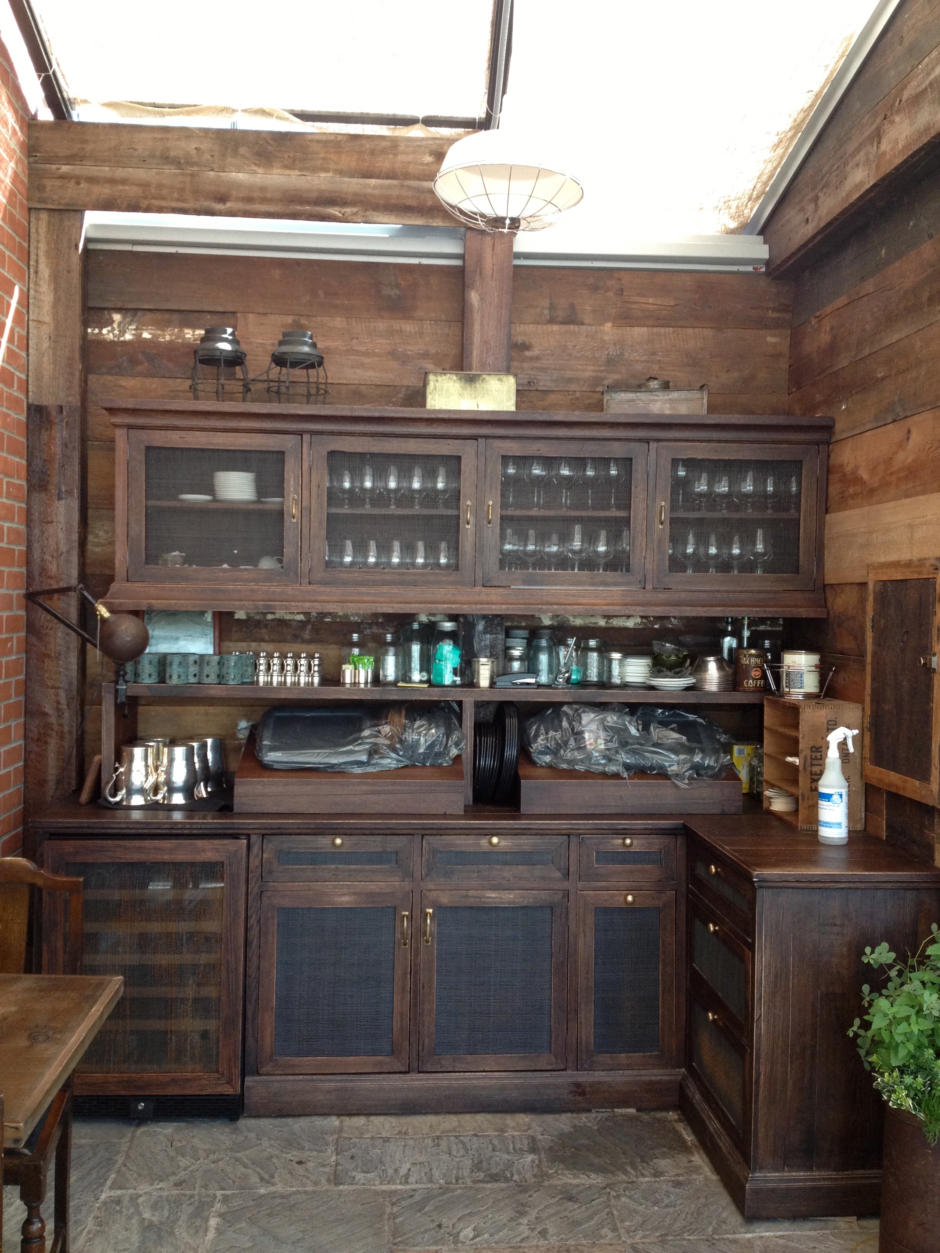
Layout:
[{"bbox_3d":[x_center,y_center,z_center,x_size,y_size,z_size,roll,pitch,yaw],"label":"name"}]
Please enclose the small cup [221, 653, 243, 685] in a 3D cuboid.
[{"bbox_3d":[-0.803,0.146,4.268,0.073,0.098,0.073,1,1,-4],"label":"small cup"}]

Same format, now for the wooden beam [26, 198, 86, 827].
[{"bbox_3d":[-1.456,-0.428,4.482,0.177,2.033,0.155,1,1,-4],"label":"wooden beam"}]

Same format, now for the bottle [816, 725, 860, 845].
[{"bbox_3d":[1.070,0.459,3.678,0.115,0.336,0.084,1,1,-4],"label":"bottle"}]

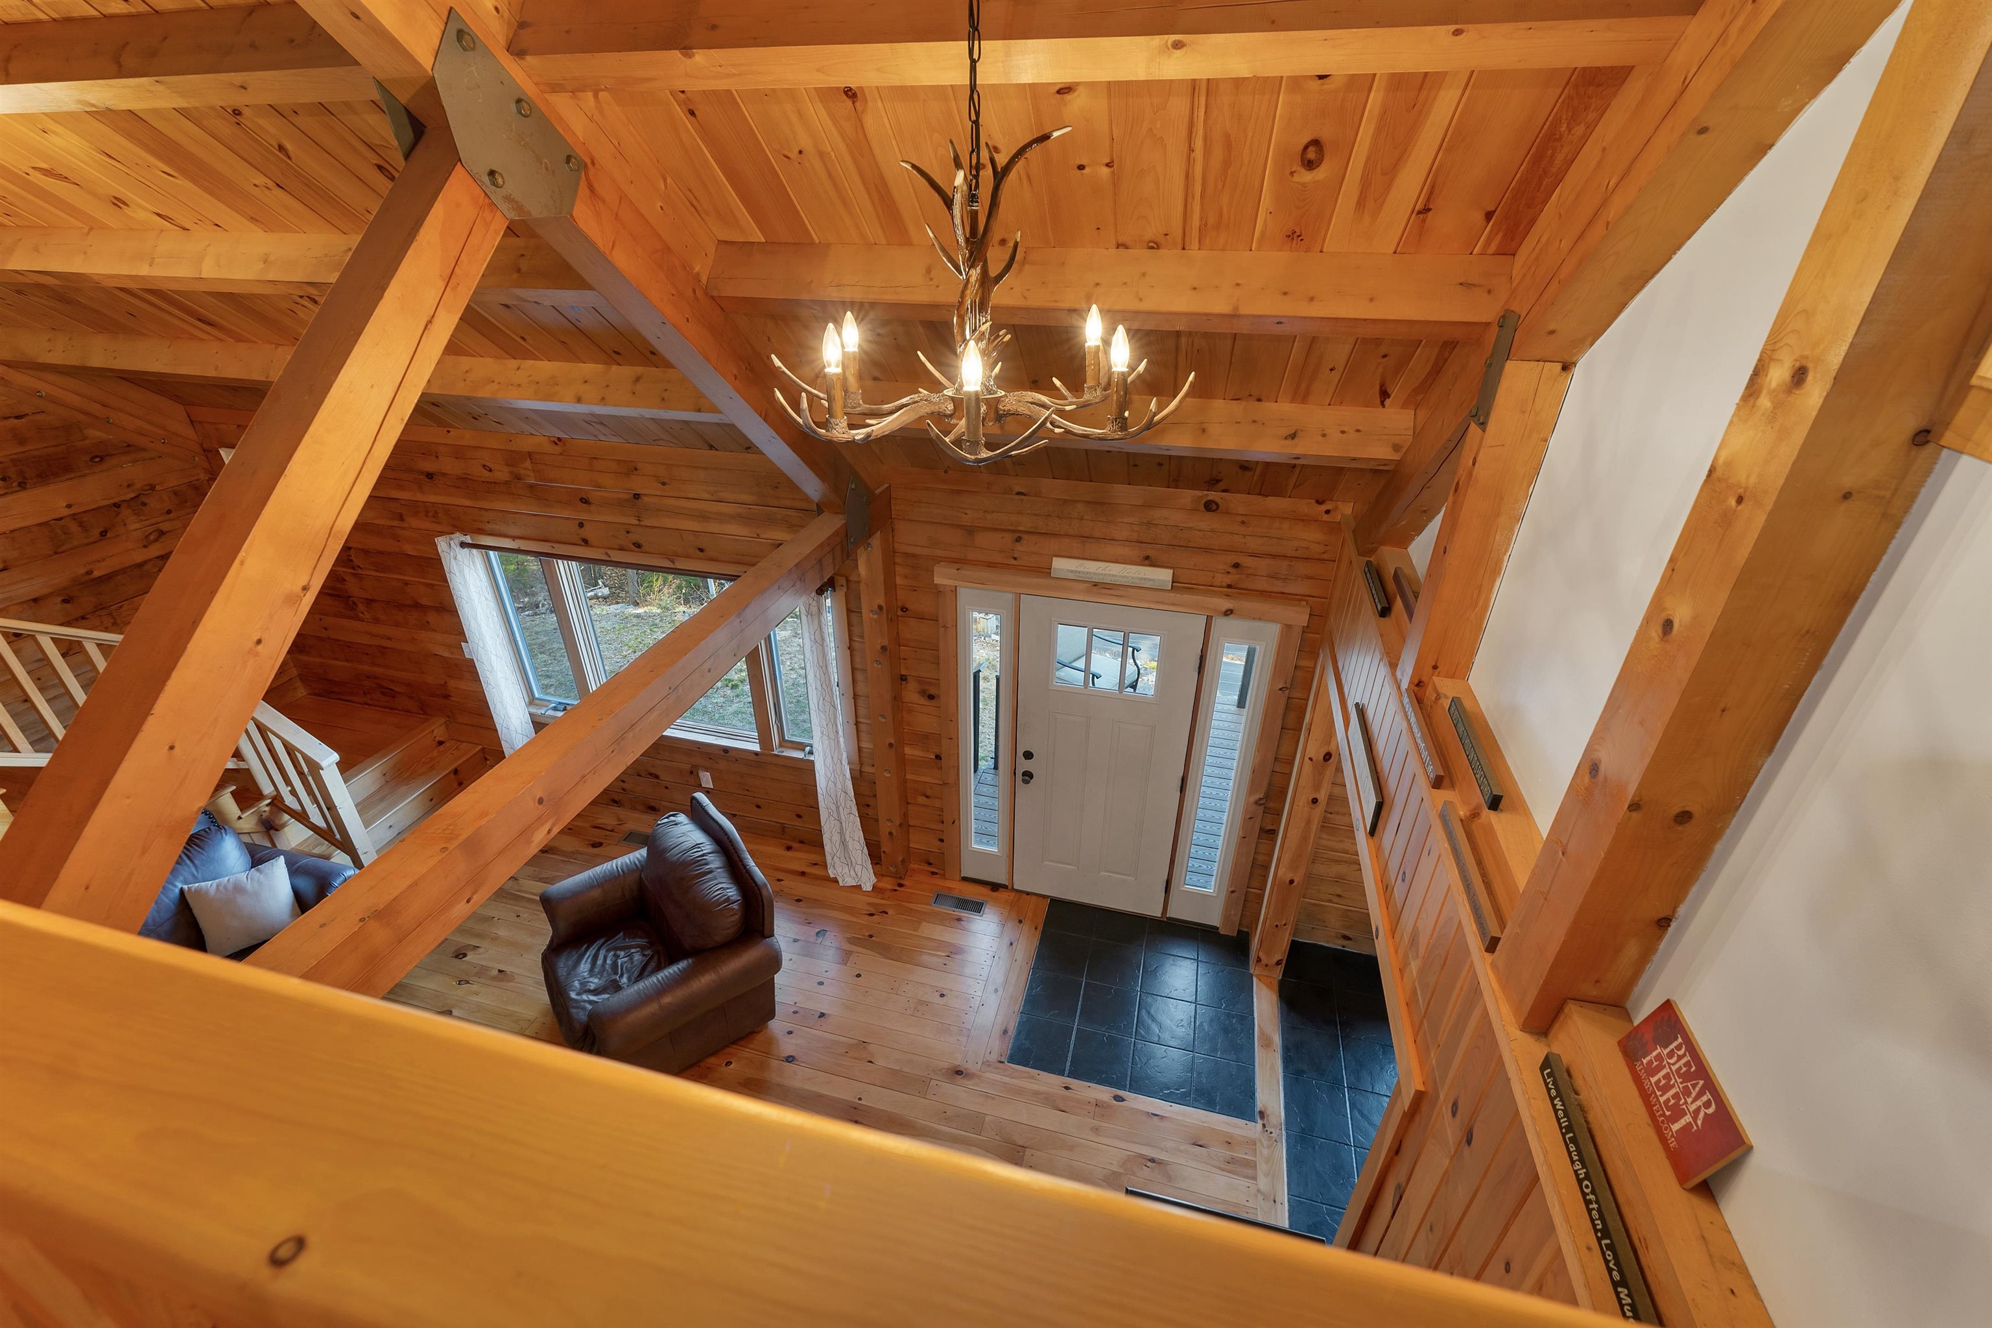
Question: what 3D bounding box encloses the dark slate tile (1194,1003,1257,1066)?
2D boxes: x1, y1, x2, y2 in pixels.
[{"bbox_3d":[1.209,1.959,4.088,0.306,0.013,0.297,7,30,13],"label":"dark slate tile"}]

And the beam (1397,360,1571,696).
[{"bbox_3d":[1.308,-0.344,2.118,0.148,0.929,0.141,7,30,13],"label":"beam"}]

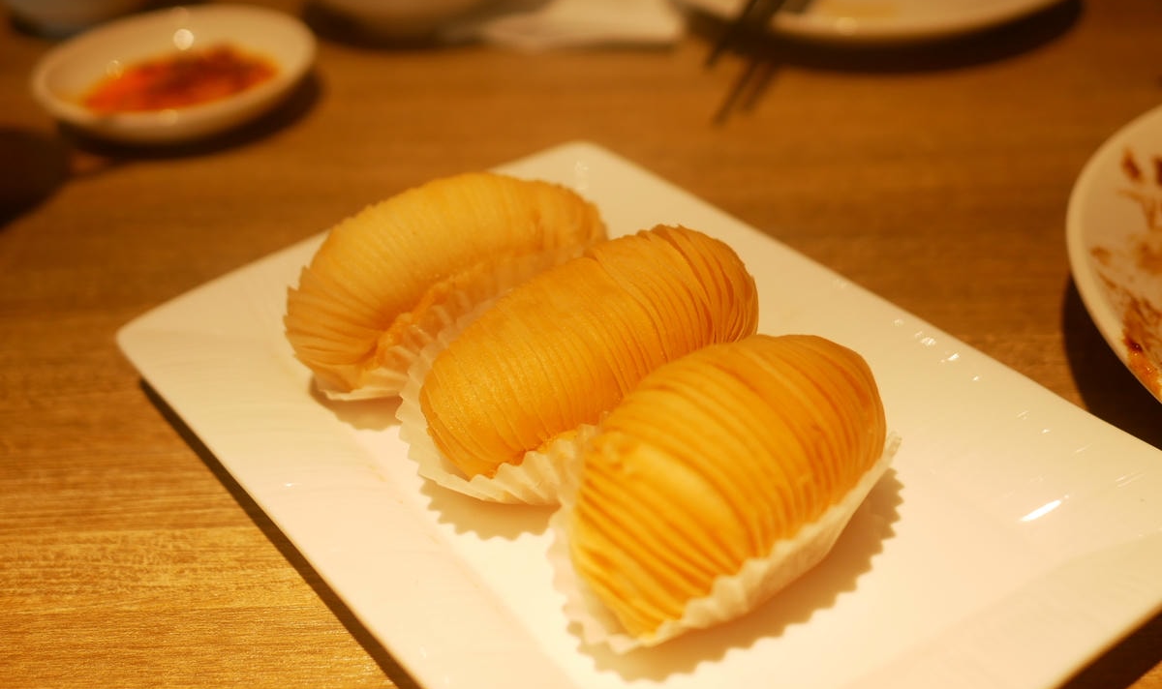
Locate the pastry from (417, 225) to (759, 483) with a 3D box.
[{"bbox_3d":[0.004,0.003,0.289,0.083,0.039,0.044,-31,44,-30],"label":"pastry"}]

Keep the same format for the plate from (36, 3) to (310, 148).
[{"bbox_3d":[-0.133,-0.085,0.451,0.095,0.022,0.095,-3,37,2],"label":"plate"}]

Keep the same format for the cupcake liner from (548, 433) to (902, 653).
[{"bbox_3d":[0.027,0.033,0.262,0.049,0.021,0.083,26,47,34],"label":"cupcake liner"}]

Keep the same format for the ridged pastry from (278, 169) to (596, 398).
[{"bbox_3d":[-0.031,-0.015,0.315,0.079,0.039,0.045,-24,41,-24],"label":"ridged pastry"}]

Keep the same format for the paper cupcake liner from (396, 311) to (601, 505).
[{"bbox_3d":[0.001,0.011,0.296,0.086,0.021,0.053,-31,44,-30],"label":"paper cupcake liner"}]

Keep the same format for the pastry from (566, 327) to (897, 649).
[{"bbox_3d":[0.028,0.024,0.257,0.044,0.039,0.075,26,47,34],"label":"pastry"}]

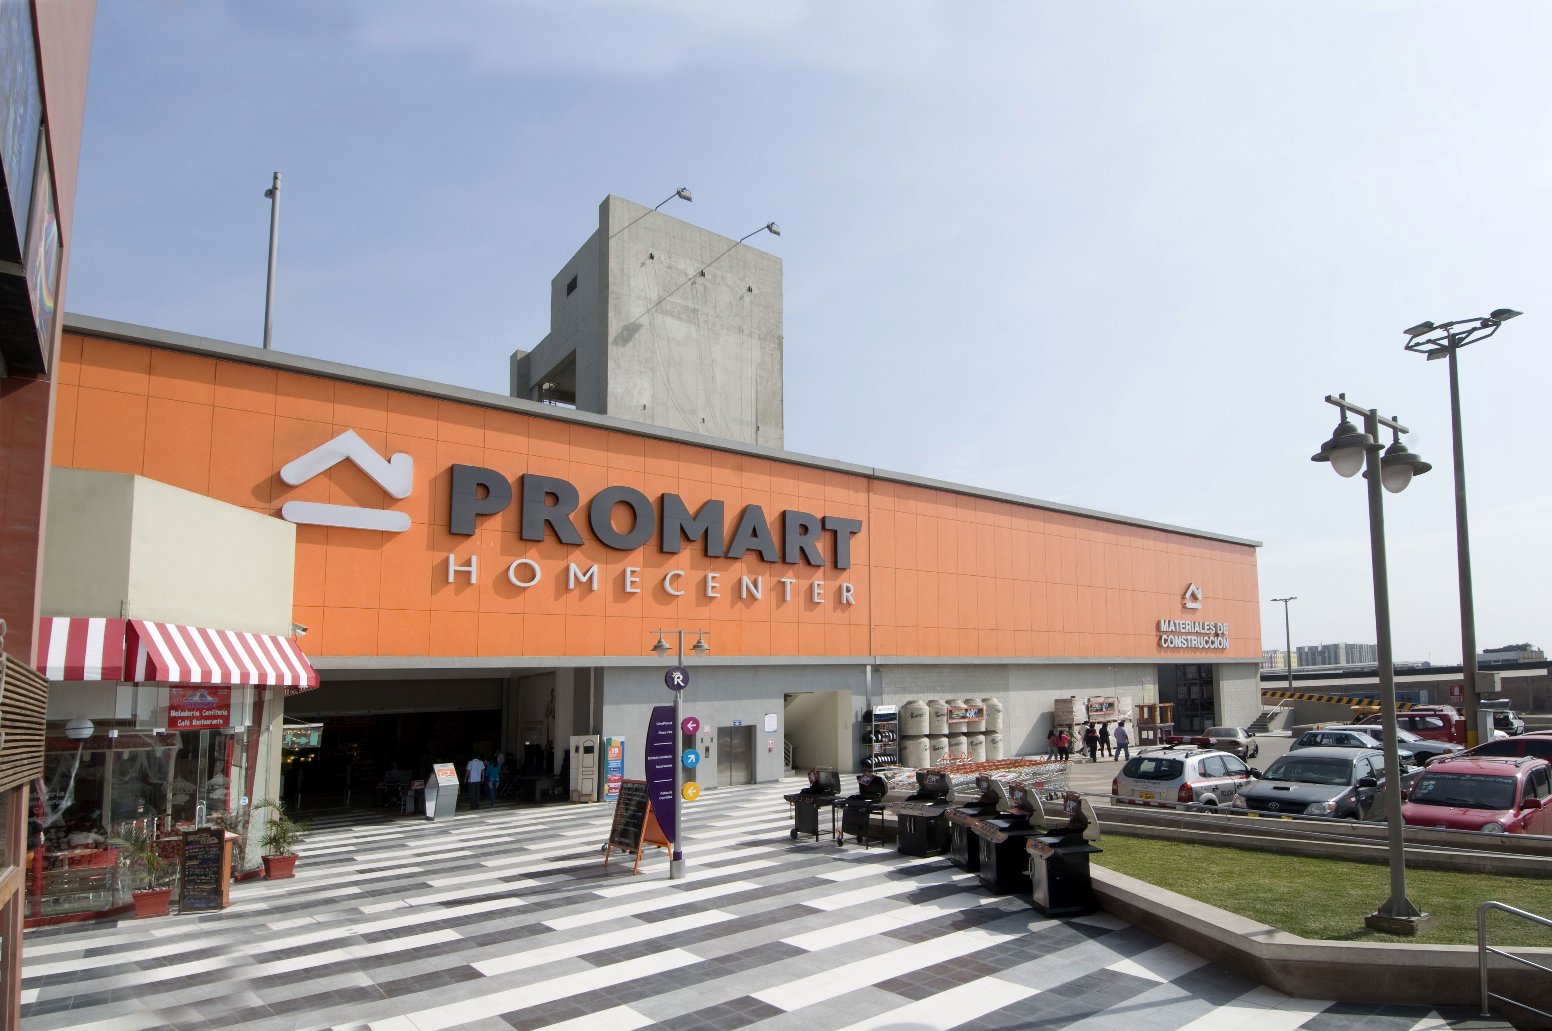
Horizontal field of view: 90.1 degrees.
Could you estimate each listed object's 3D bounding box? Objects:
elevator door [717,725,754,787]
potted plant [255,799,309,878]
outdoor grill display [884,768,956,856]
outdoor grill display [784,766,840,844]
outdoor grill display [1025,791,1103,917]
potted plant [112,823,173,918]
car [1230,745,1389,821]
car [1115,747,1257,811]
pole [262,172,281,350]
[{"bbox_3d":[-1.507,8.986,28.977,1.500,2.100,0.150,7,-13,-35],"label":"elevator door"},{"bbox_3d":[-8.617,5.629,13.500,0.700,1.360,0.720,-1,-8,0],"label":"potted plant"},{"bbox_3d":[2.719,5.488,14.397,0.720,1.420,1.280,7,-13,-35],"label":"outdoor grill display"},{"bbox_3d":[0.781,6.083,16.401,0.680,1.420,1.120,9,-15,-42],"label":"outdoor grill display"},{"bbox_3d":[3.723,4.379,10.113,0.720,1.400,1.120,0,-11,-5],"label":"outdoor grill display"},{"bbox_3d":[-10.103,5.681,12.439,0.800,1.300,0.800,10,-15,-44],"label":"potted plant"},{"bbox_3d":[11.090,5.500,15.440,5.200,1.800,1.820,5,-10,-35],"label":"car"},{"bbox_3d":[10.120,6.330,18.470,4.300,1.720,1.830,5,-10,-34],"label":"car"},{"bbox_3d":[-16.681,-8.230,25.600,0.380,6.700,0.320,7,-13,-35],"label":"pole"}]

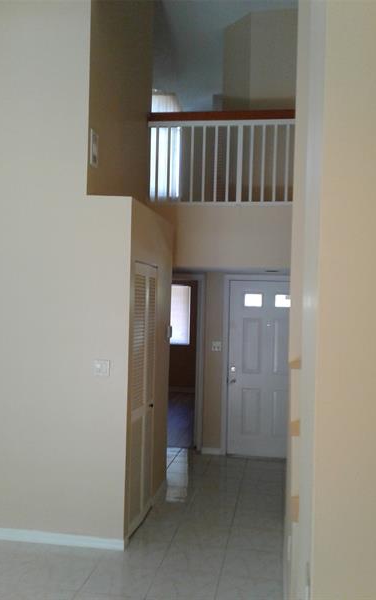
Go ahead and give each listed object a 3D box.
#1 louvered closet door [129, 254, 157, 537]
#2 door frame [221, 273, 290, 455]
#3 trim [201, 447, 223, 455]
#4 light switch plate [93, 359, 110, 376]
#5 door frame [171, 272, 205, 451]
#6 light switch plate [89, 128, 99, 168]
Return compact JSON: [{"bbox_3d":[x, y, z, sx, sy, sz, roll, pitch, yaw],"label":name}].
[{"bbox_3d":[-0.353,0.757,4.574,0.040,2.040,0.750,2,0,10],"label":"louvered closet door"},{"bbox_3d":[0.915,0.804,6.606,0.910,2.040,0.060,2,0,10],"label":"door frame"},{"bbox_3d":[0.289,1.770,6.672,0.255,0.085,0.018,2,0,10],"label":"trim"},{"bbox_3d":[-0.622,0.491,4.107,0.118,0.116,0.015,2,0,10],"label":"light switch plate"},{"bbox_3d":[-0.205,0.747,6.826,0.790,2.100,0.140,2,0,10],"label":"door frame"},{"bbox_3d":[-0.694,-1.119,4.255,0.022,0.245,0.150,2,0,10],"label":"light switch plate"}]

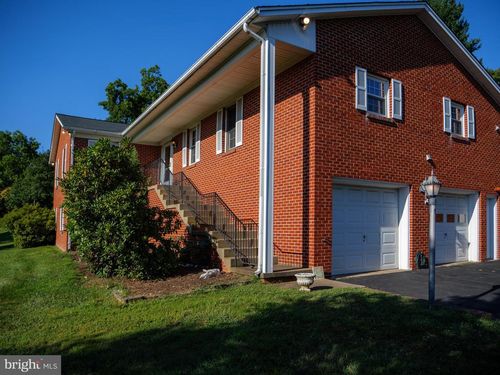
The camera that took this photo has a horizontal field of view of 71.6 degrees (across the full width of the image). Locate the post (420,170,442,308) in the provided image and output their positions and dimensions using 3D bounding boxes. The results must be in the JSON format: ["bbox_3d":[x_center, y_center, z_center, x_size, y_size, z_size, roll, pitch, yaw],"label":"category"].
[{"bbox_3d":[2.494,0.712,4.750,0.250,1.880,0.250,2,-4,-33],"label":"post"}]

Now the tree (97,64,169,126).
[{"bbox_3d":[-9.166,-2.665,28.000,6.600,13.200,6.800,2,-4,-33],"label":"tree"}]

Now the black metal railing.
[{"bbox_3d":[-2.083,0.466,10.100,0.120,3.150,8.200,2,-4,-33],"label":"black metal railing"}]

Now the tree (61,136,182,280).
[{"bbox_3d":[-3.100,0.479,8.300,2.500,3.000,2.650,2,-4,-33],"label":"tree"}]

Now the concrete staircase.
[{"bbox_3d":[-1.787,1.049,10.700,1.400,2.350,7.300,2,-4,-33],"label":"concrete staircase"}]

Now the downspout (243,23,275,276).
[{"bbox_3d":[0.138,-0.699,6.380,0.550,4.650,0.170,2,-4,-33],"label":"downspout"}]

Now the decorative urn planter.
[{"bbox_3d":[0.960,1.644,6.000,0.370,0.335,0.370,0,-3,0],"label":"decorative urn planter"}]

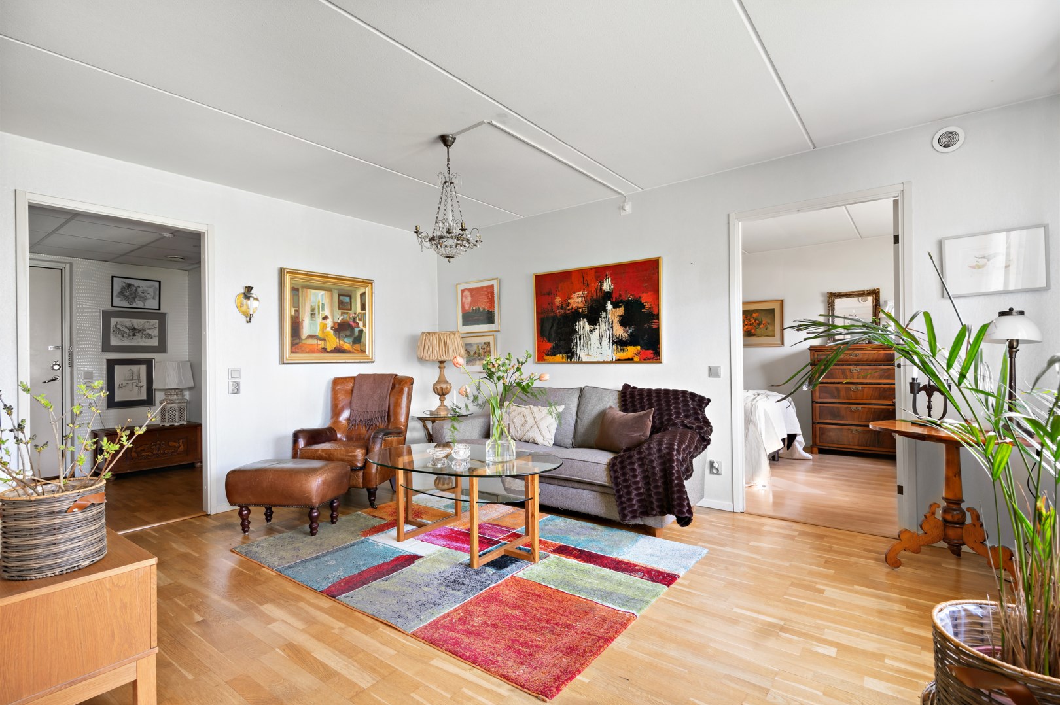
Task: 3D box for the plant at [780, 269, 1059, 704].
[{"bbox_3d":[1.175,0.440,1.258,0.980,1.410,0.800,-1,0,0],"label":"plant"}]

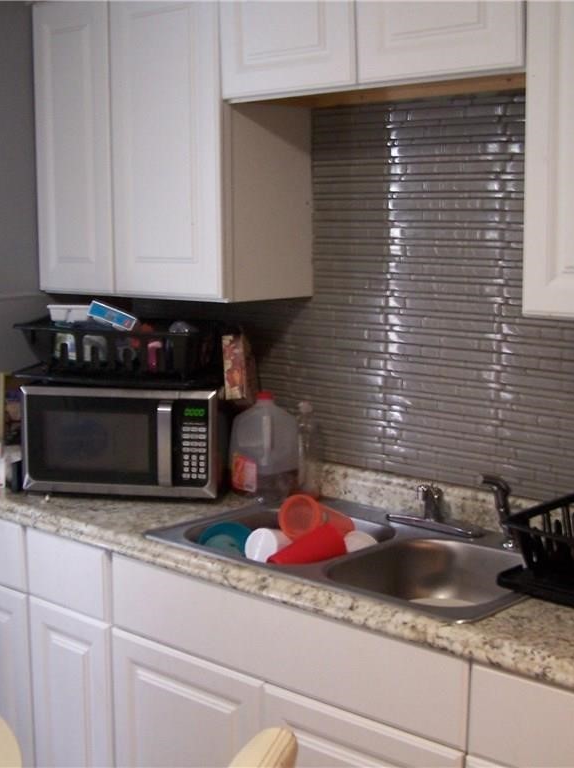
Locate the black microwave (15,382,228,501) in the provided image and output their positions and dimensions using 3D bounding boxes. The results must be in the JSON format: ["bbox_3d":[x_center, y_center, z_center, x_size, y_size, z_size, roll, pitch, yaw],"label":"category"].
[{"bbox_3d":[-0.383,0.128,2.870,0.490,0.277,0.356,1,8,10],"label":"black microwave"}]

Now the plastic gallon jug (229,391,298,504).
[{"bbox_3d":[-0.053,0.149,2.800,0.152,0.257,0.152,7,11,41],"label":"plastic gallon jug"}]

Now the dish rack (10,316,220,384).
[{"bbox_3d":[-0.406,-0.085,2.863,0.475,0.142,0.330,2,8,14],"label":"dish rack"}]

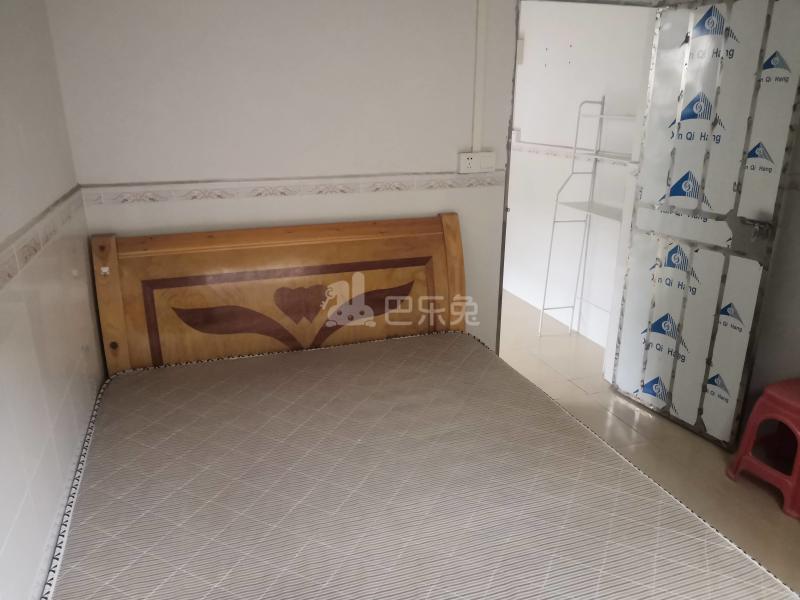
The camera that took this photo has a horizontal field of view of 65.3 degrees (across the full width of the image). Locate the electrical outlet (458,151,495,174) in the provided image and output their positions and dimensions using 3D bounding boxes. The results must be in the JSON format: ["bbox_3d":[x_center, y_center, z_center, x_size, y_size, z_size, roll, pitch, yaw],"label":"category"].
[{"bbox_3d":[0.333,-0.602,2.729,0.172,0.087,0.034,-6,20,-18],"label":"electrical outlet"}]

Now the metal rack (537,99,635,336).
[{"bbox_3d":[1.158,-0.372,3.610,0.260,1.470,0.580,-7,21,-21],"label":"metal rack"}]

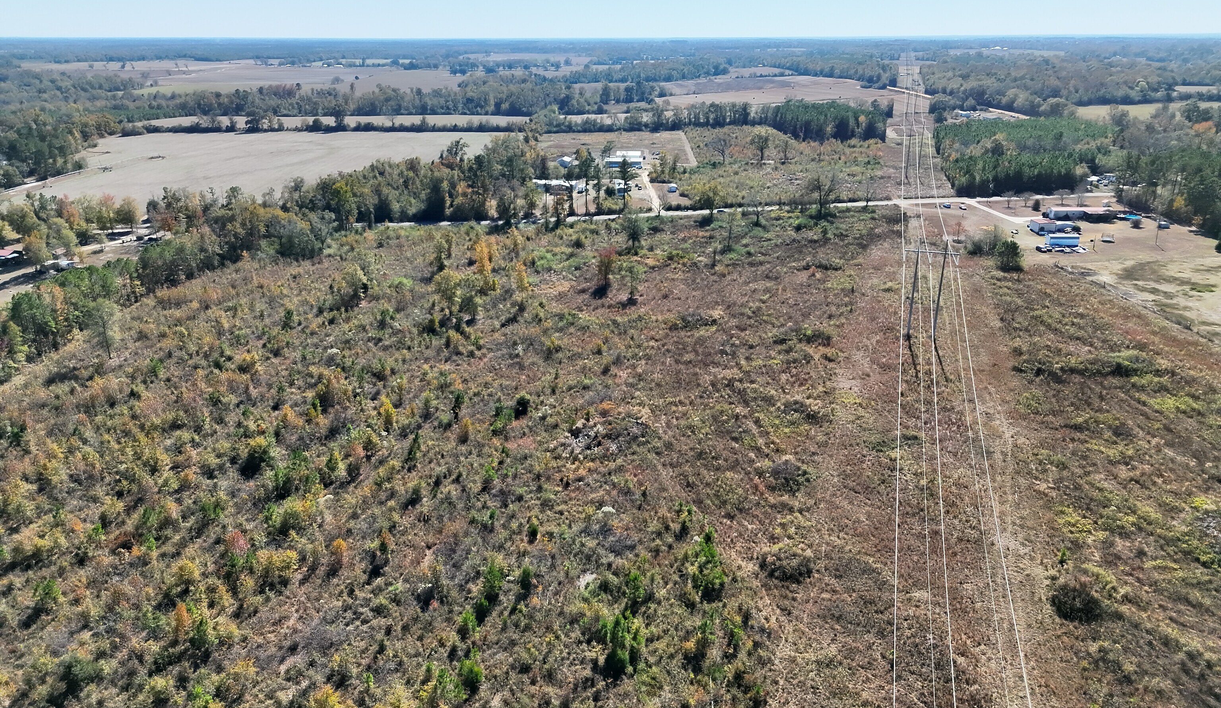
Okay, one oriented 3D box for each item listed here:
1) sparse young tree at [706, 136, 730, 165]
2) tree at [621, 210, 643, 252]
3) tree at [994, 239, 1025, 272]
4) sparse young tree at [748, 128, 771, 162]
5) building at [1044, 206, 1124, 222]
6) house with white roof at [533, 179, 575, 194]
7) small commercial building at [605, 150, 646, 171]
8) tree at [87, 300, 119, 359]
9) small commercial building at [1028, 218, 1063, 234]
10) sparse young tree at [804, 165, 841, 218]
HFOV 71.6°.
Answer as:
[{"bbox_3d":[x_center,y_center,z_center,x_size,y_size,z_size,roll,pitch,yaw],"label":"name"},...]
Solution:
[{"bbox_3d":[61.576,-117.206,488.534,13.105,15.108,13.105,0,21,0],"label":"sparse young tree"},{"bbox_3d":[7.616,-42.891,294.332,7.282,13.778,7.282,0,21,0],"label":"tree"},{"bbox_3d":[126.498,-31.376,268.678,8.579,10.075,8.579,0,21,0],"label":"tree"},{"bbox_3d":[87.466,-122.371,496.741,12.684,18.885,12.684,0,21,0],"label":"sparse young tree"},{"bbox_3d":[192.974,-57.597,345.548,25.000,4.500,9.000,0,21,0],"label":"building"},{"bbox_3d":[-27.595,-81.959,410.765,20.000,4.500,8.500,3,21,8],"label":"house with white roof"},{"bbox_3d":[7.925,-111.023,484.147,20.700,6.800,19.000,0,21,0],"label":"small commercial building"},{"bbox_3d":[-116.982,-5.531,195.525,6.334,14.215,6.334,0,21,0],"label":"tree"},{"bbox_3d":[164.431,-48.215,321.020,7.800,4.400,8.000,-2,21,-5],"label":"small commercial building"},{"bbox_3d":[85.802,-65.660,343.888,14.306,21.056,14.306,0,21,0],"label":"sparse young tree"}]

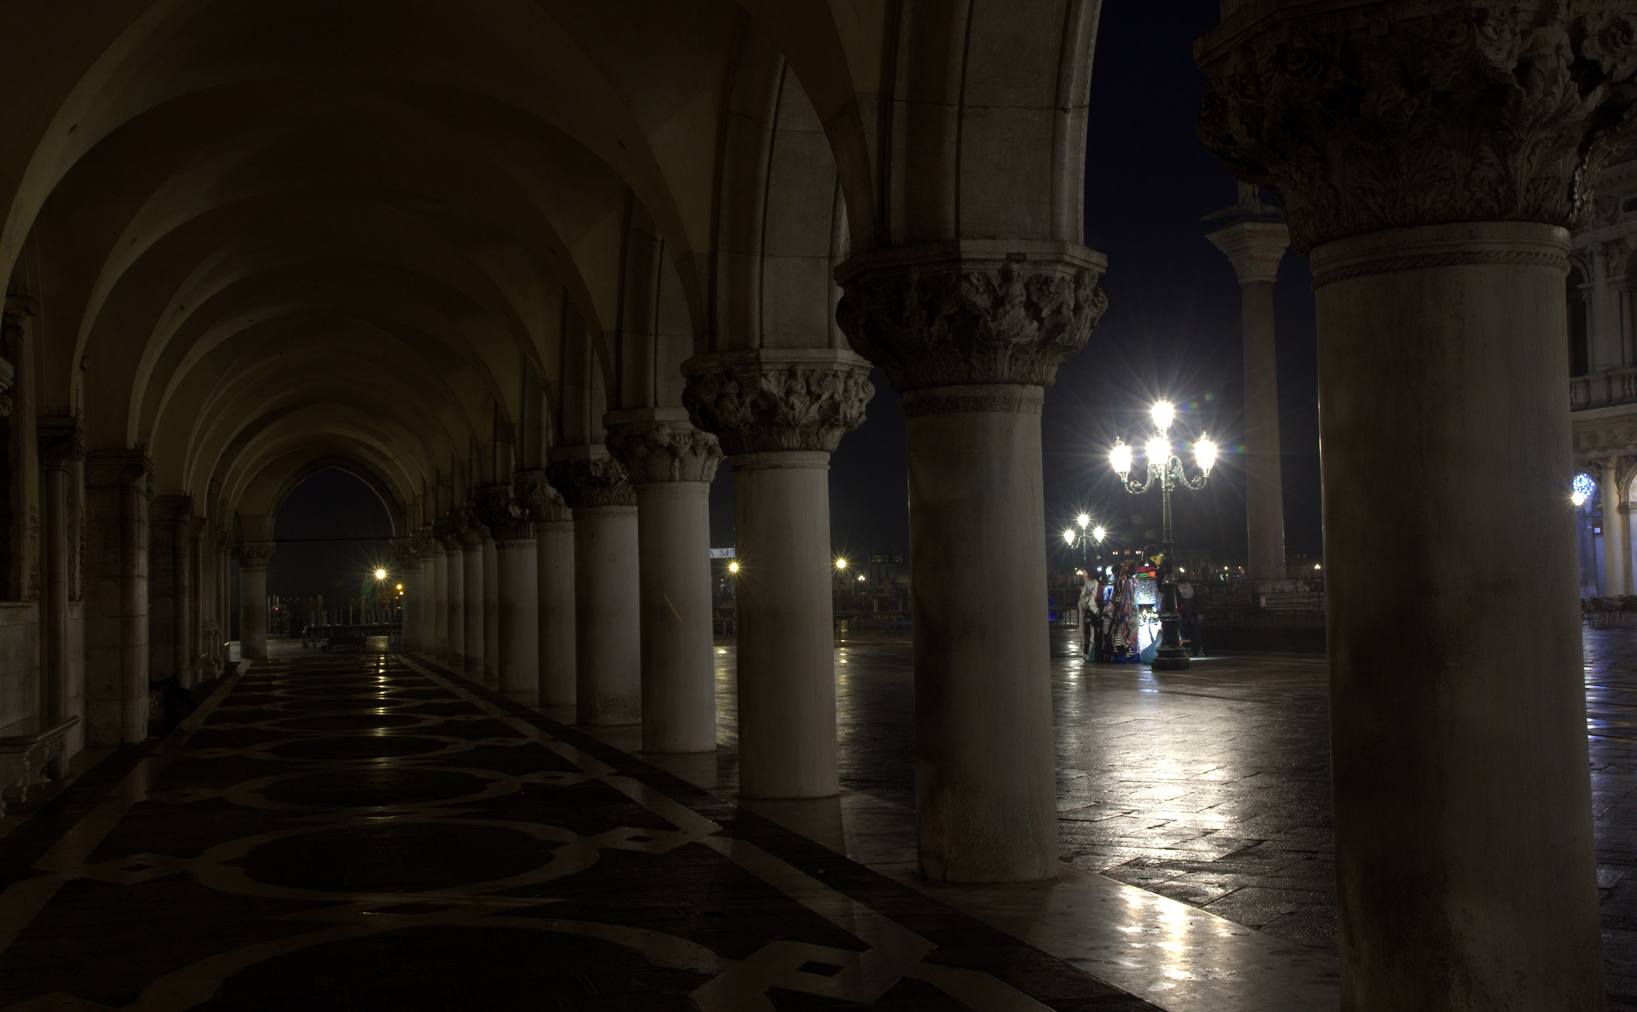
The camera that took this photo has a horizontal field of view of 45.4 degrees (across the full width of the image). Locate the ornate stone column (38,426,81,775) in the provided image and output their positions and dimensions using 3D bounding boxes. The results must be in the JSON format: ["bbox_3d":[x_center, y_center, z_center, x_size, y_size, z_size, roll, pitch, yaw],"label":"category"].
[{"bbox_3d":[-6.855,0.827,17.600,0.360,3.190,0.480,-1,-3,-15],"label":"ornate stone column"}]

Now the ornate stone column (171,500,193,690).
[{"bbox_3d":[-10.824,1.503,33.288,0.380,3.249,0.380,-1,-3,-15],"label":"ornate stone column"}]

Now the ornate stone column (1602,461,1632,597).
[{"bbox_3d":[29.696,0.845,73.110,0.850,5.192,0.850,-1,-3,-15],"label":"ornate stone column"}]

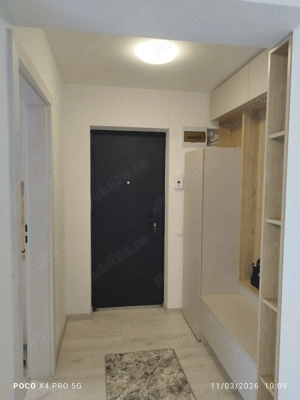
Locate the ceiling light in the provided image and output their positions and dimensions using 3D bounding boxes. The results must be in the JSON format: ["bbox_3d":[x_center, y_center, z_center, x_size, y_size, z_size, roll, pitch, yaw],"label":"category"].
[{"bbox_3d":[0.049,-1.074,2.072,0.330,0.090,0.330,0,4,0],"label":"ceiling light"}]

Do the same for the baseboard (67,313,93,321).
[{"bbox_3d":[-0.757,1.278,3.003,0.261,0.060,0.015,0,4,-10],"label":"baseboard"}]

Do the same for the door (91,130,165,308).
[{"bbox_3d":[-0.247,0.251,3.225,0.838,2.043,0.070,0,4,-10],"label":"door"}]

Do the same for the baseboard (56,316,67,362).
[{"bbox_3d":[-0.813,1.308,2.595,0.015,0.060,0.799,0,4,-10],"label":"baseboard"}]

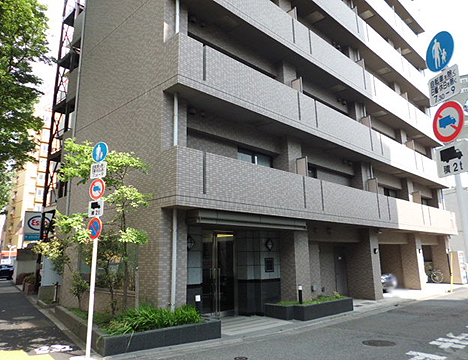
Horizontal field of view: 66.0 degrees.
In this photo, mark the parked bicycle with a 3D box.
[{"bbox_3d":[11.806,5.717,21.893,0.550,1.000,1.700,10,-15,-44],"label":"parked bicycle"}]

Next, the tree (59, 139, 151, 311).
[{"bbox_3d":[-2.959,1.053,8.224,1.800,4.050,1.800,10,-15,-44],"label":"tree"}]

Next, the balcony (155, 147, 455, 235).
[{"bbox_3d":[5.836,1.378,15.393,21.000,1.340,1.150,10,-15,-44],"label":"balcony"}]

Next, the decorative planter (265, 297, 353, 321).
[{"bbox_3d":[2.350,3.868,10.967,2.920,0.380,1.250,10,-15,-44],"label":"decorative planter"}]

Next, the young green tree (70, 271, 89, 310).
[{"bbox_3d":[-4.155,2.964,9.730,0.500,1.020,0.500,10,-15,-44],"label":"young green tree"}]

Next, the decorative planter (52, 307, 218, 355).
[{"bbox_3d":[-2.621,3.478,8.946,2.500,0.340,4.580,7,-13,-35],"label":"decorative planter"}]

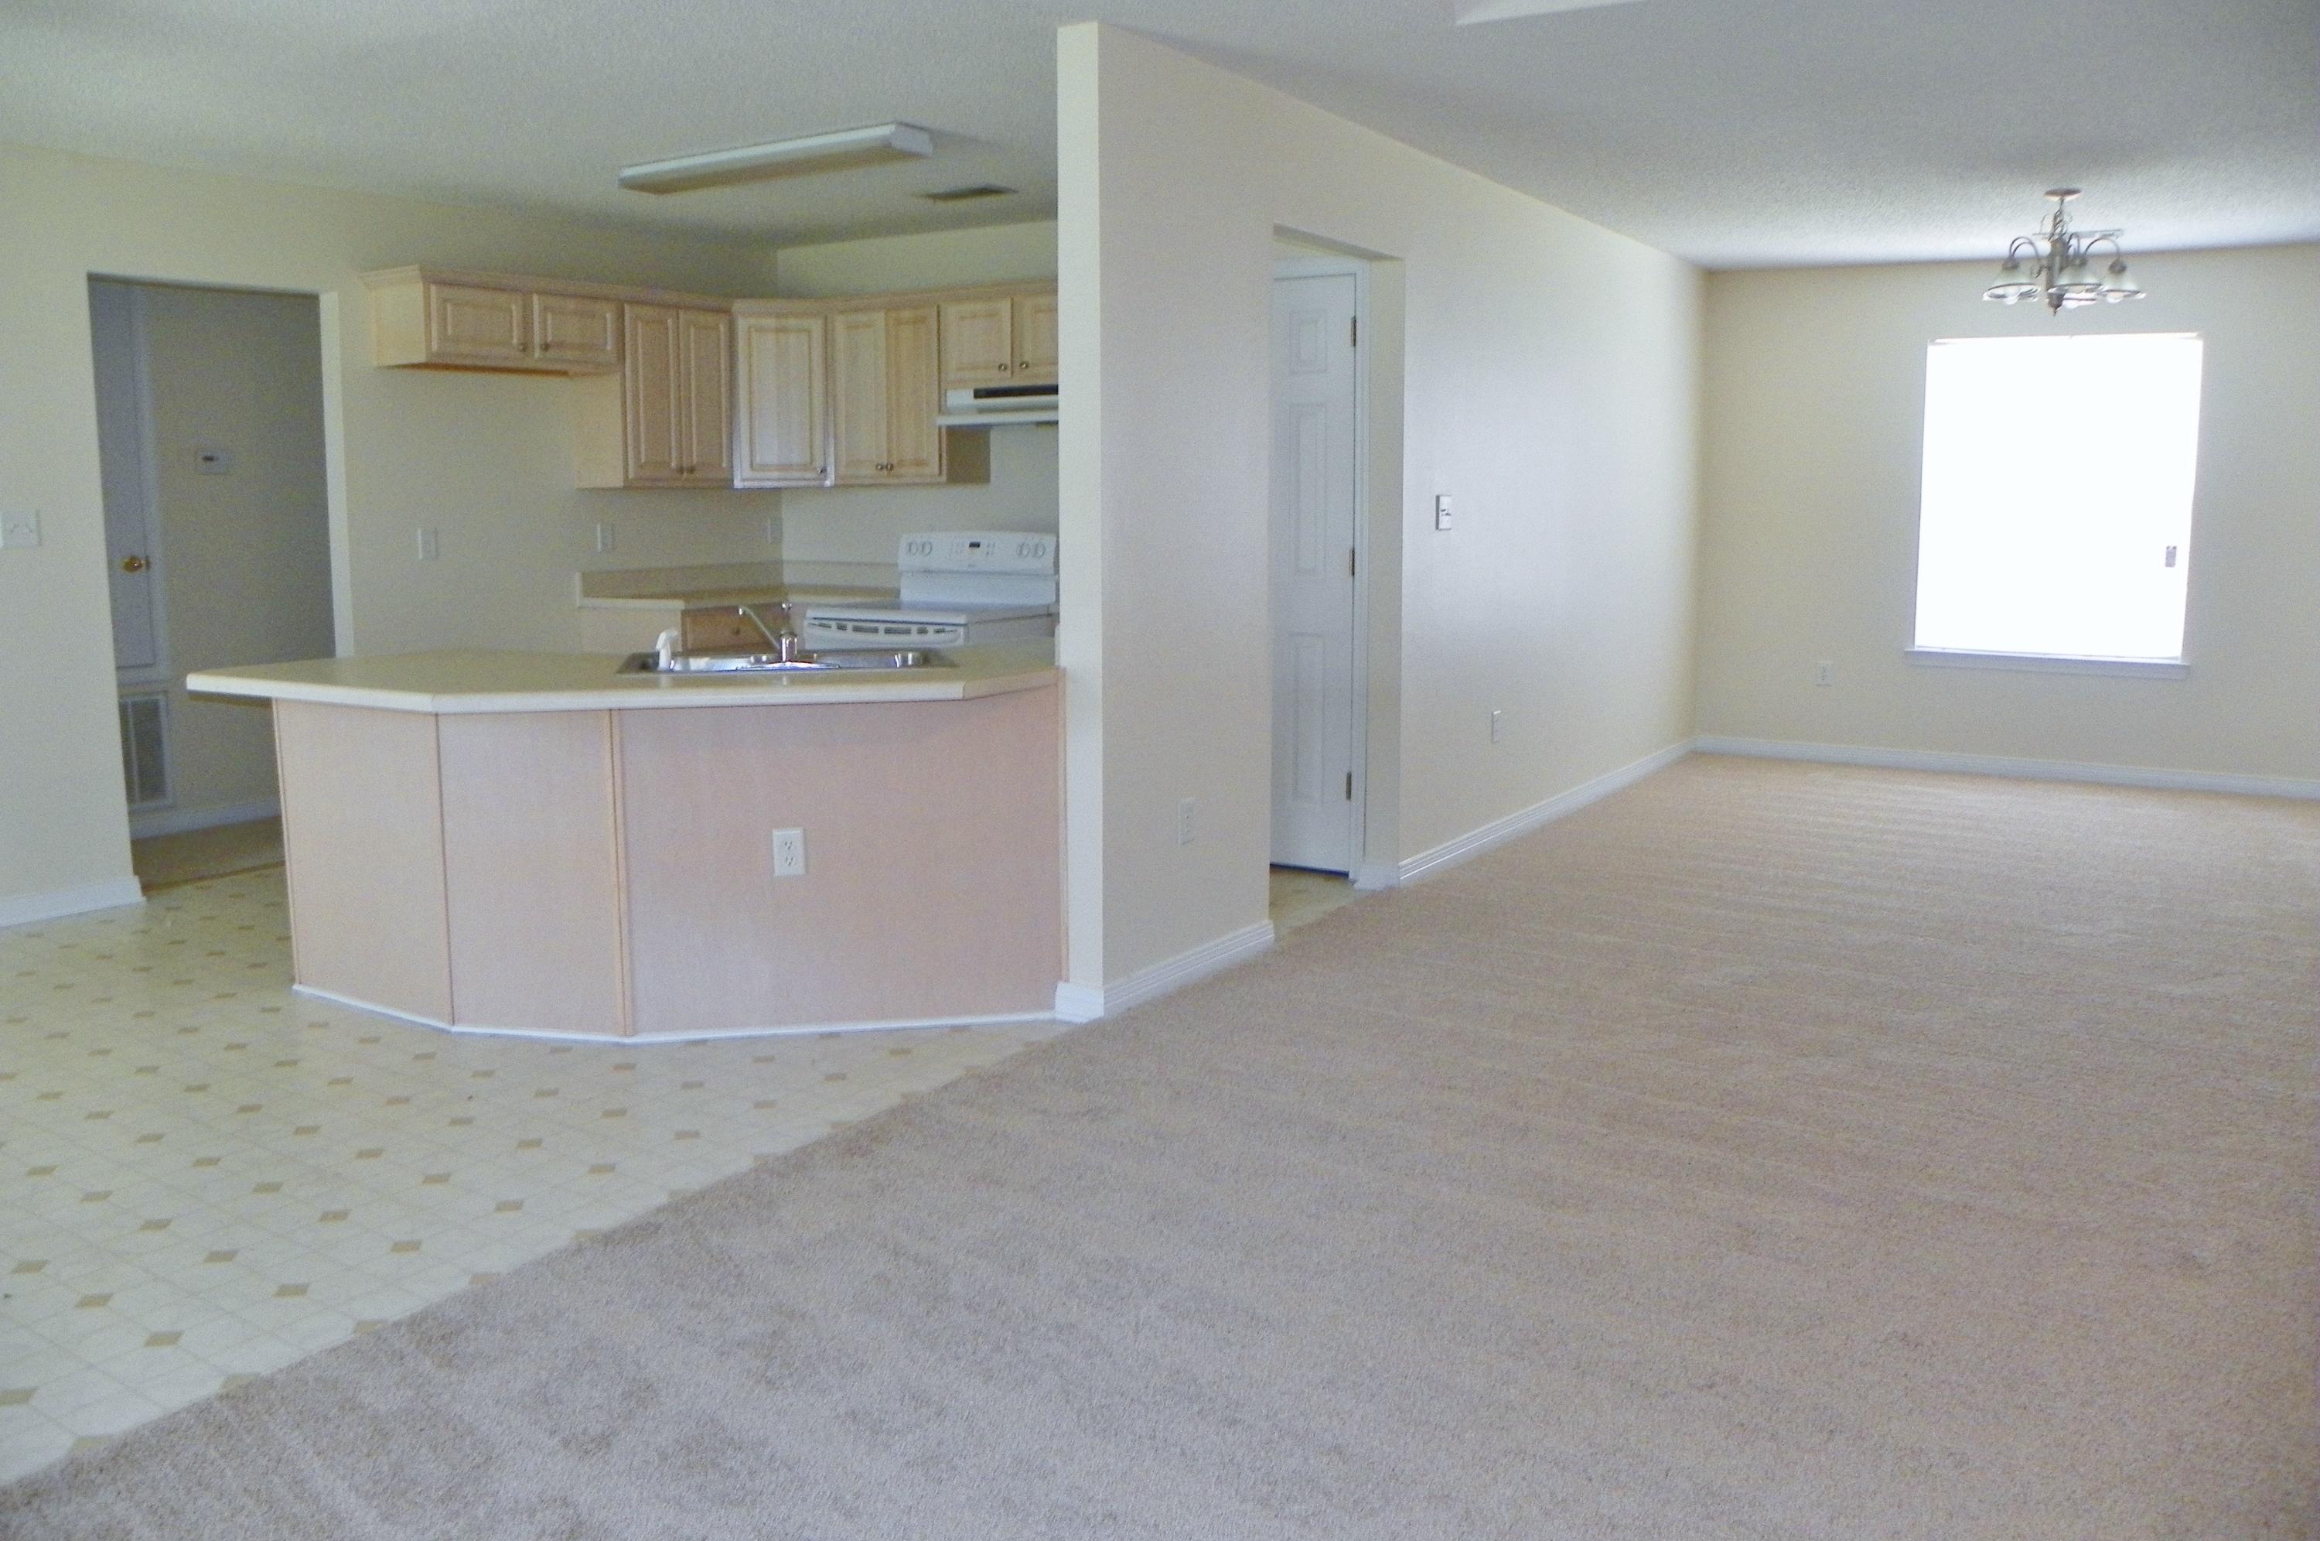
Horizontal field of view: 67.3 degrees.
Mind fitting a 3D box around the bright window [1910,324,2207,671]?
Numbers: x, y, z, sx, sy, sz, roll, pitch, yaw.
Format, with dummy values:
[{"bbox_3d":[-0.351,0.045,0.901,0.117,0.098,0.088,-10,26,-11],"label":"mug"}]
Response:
[{"bbox_3d":[4.131,-1.257,8.051,1.140,1.470,0.100,5,10,32],"label":"bright window"}]

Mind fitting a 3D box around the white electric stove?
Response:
[{"bbox_3d":[-0.838,-0.282,6.476,0.765,1.175,0.670,4,10,28],"label":"white electric stove"}]

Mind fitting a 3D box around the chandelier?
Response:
[{"bbox_3d":[3.281,-1.874,6.321,0.540,0.440,0.540,5,10,32],"label":"chandelier"}]

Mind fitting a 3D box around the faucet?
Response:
[{"bbox_3d":[-0.932,-0.334,4.193,0.075,0.145,0.255,-6,11,-33],"label":"faucet"}]

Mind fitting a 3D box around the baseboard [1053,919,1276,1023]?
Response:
[{"bbox_3d":[0.036,0.523,4.829,0.145,0.085,0.920,5,10,32],"label":"baseboard"}]

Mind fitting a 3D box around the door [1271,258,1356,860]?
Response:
[{"bbox_3d":[0.386,-0.665,6.046,0.650,2.030,0.040,5,10,32],"label":"door"}]

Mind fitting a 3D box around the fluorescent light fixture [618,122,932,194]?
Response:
[{"bbox_3d":[-1.230,-1.962,5.638,1.200,0.075,0.240,5,10,32],"label":"fluorescent light fixture"}]

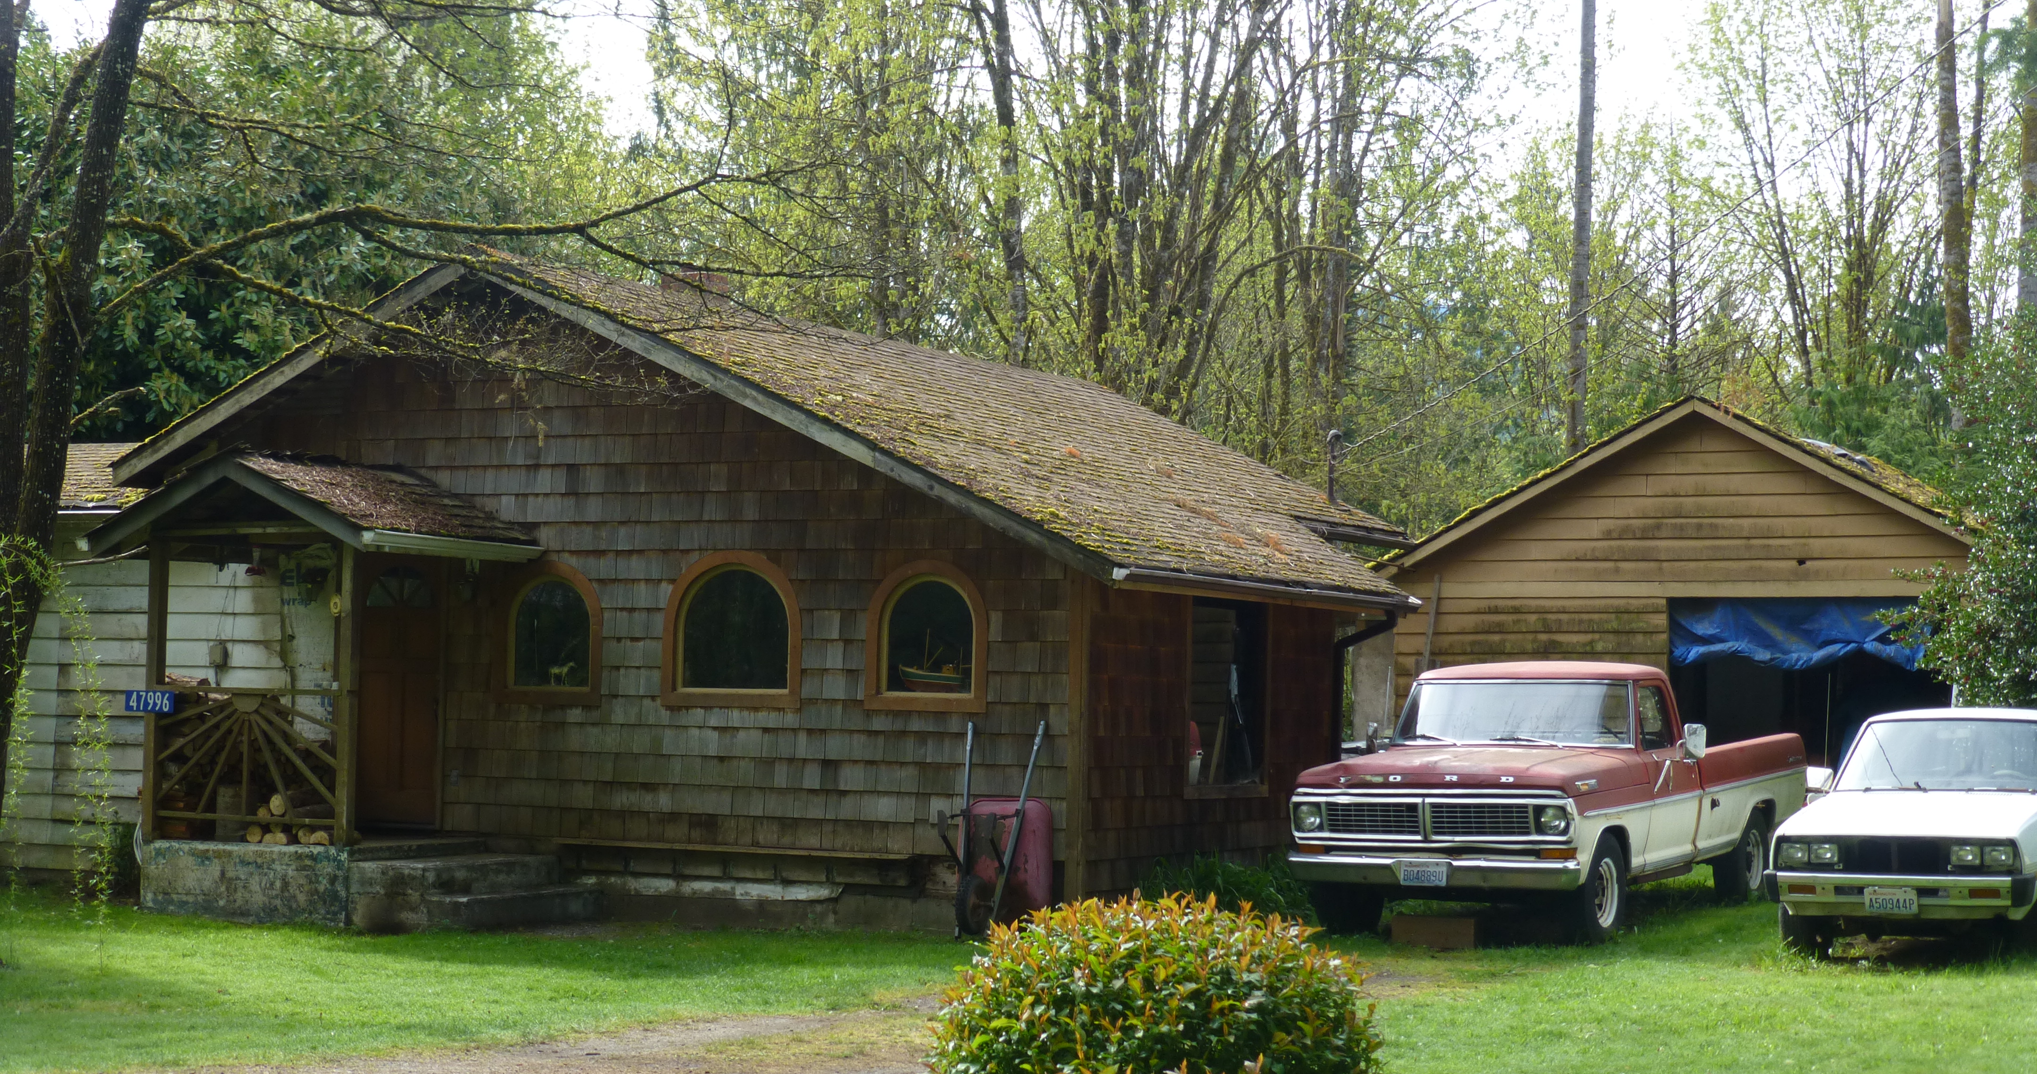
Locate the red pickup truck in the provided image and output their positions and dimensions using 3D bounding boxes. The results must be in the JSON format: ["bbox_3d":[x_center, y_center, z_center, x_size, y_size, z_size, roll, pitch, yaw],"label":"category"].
[{"bbox_3d":[3.853,1.761,22.233,2.020,1.770,5.280,-1,-1,29],"label":"red pickup truck"}]

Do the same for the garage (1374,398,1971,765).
[{"bbox_3d":[8.039,0.980,34.135,6.300,4.350,7.400,0,-3,27],"label":"garage"}]

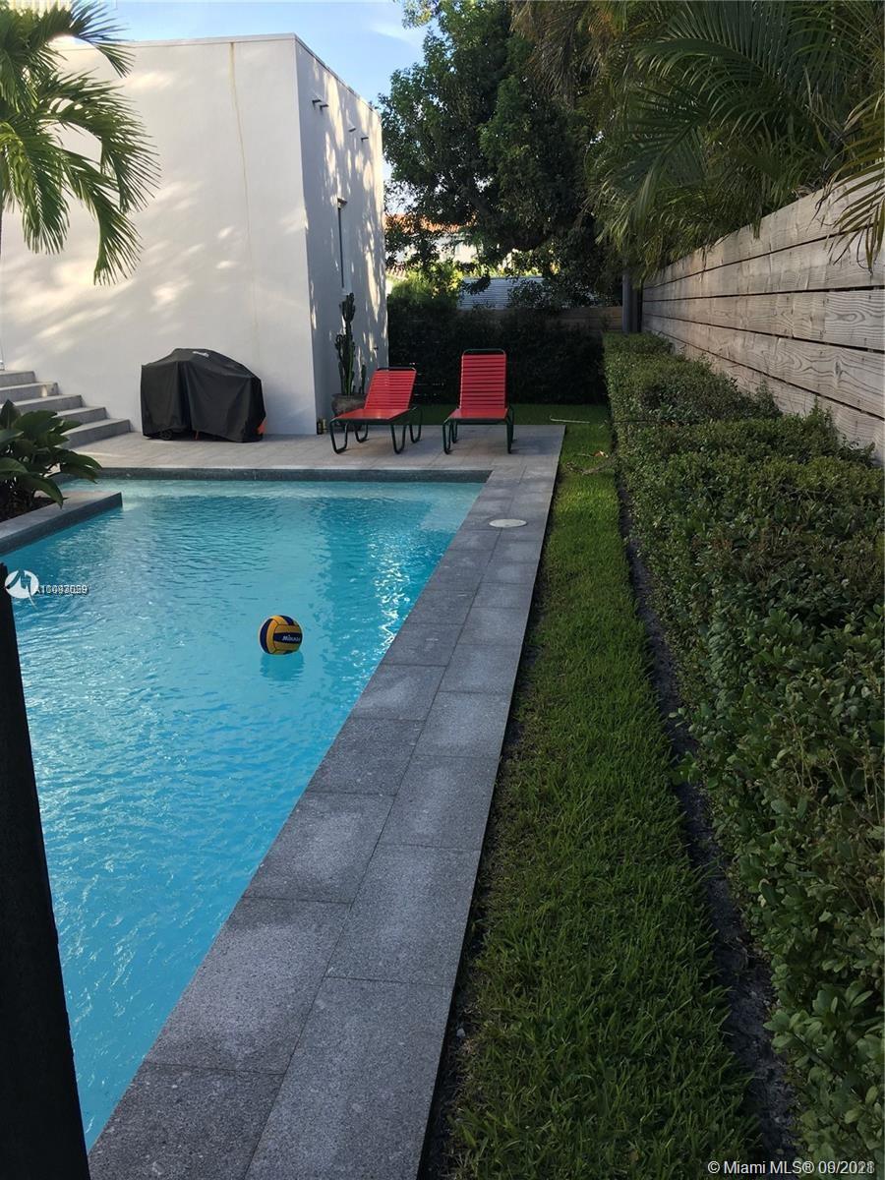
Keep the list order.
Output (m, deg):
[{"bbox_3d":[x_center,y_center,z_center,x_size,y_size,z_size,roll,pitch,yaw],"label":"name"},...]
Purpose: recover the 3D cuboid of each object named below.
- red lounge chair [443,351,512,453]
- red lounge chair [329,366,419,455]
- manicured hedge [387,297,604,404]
[{"bbox_3d":[0.433,-2.132,11.083,0.690,1.040,1.740,1,16,6],"label":"red lounge chair"},{"bbox_3d":[-0.702,-2.077,11.351,0.690,0.830,1.870,1,16,9],"label":"red lounge chair"},{"bbox_3d":[0.904,-3.975,16.432,3.550,1.640,0.850,1,16,8],"label":"manicured hedge"}]

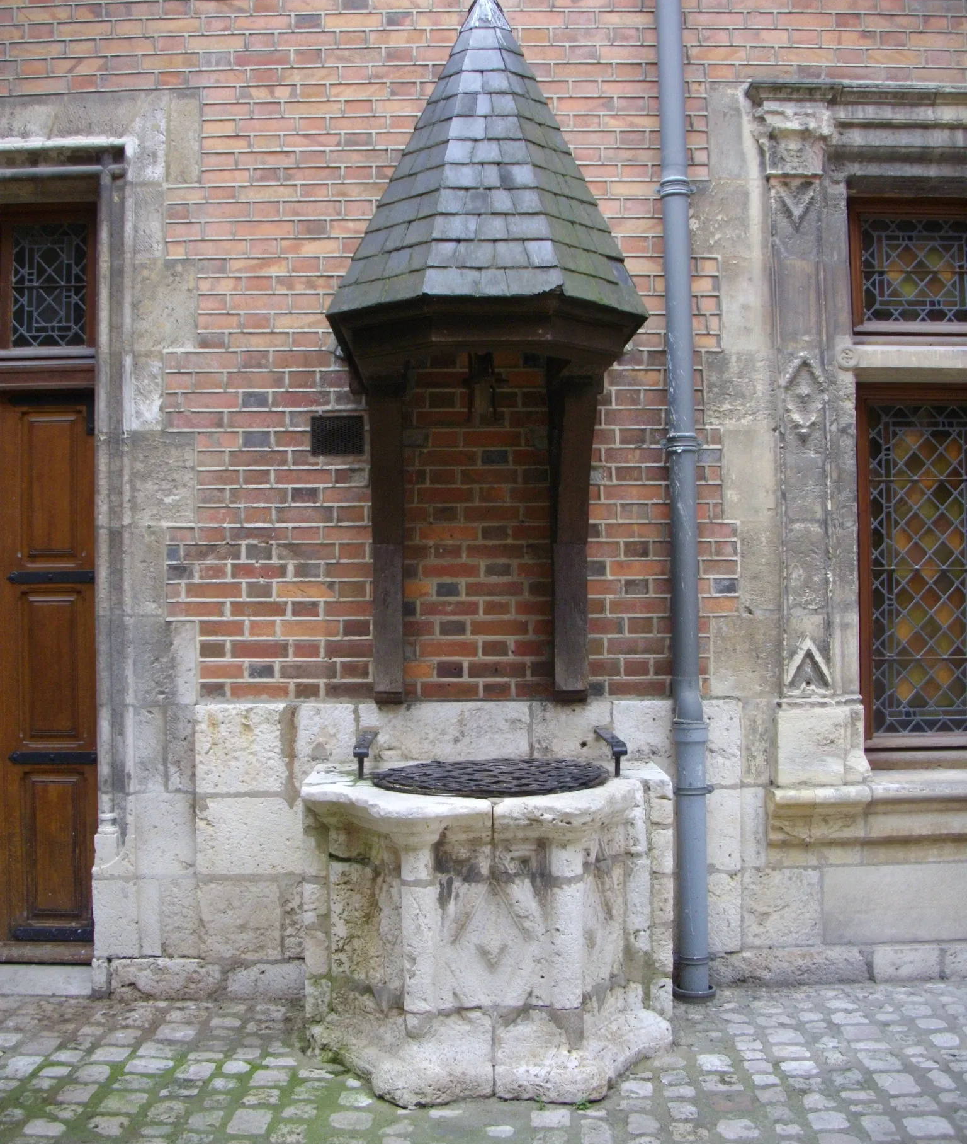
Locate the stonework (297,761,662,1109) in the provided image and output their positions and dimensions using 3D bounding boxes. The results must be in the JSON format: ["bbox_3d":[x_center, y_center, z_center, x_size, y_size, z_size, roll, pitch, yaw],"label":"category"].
[{"bbox_3d":[0.037,1.154,4.714,1.255,0.887,1.260,0,-2,0],"label":"stonework"}]

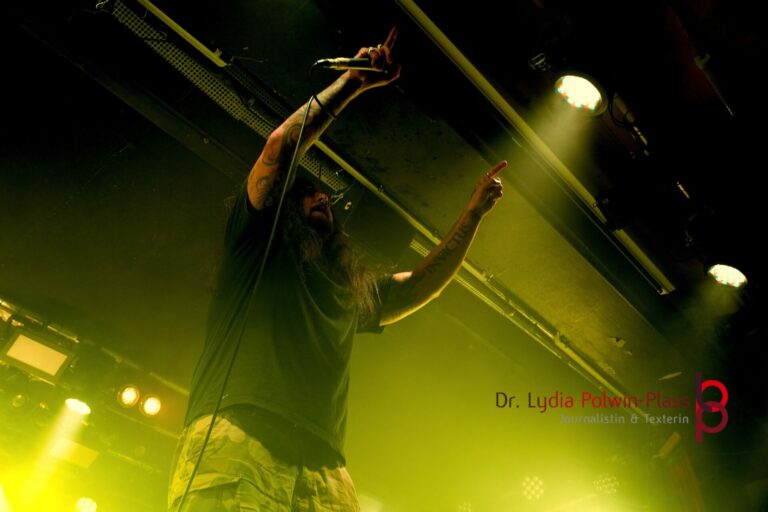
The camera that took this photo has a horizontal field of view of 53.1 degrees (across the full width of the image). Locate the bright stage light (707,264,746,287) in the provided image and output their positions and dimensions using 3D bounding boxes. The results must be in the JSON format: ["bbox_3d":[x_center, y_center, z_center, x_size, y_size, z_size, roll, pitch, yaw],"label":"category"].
[{"bbox_3d":[1.697,0.009,3.731,0.220,0.240,0.220,17,-25,26],"label":"bright stage light"}]

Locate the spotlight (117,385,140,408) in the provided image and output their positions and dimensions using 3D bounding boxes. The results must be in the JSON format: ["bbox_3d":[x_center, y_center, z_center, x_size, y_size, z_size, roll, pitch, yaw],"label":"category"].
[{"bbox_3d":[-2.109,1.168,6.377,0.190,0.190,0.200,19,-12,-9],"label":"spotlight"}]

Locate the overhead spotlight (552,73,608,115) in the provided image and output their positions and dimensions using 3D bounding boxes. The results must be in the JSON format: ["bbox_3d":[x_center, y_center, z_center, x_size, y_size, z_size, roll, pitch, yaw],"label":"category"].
[{"bbox_3d":[0.785,-0.685,2.888,0.220,0.240,0.220,20,-23,27],"label":"overhead spotlight"}]

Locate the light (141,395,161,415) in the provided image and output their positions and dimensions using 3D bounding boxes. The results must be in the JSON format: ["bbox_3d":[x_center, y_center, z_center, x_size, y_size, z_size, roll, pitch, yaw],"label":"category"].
[{"bbox_3d":[-1.963,1.268,6.507,0.190,0.190,0.200,19,-12,-9],"label":"light"}]

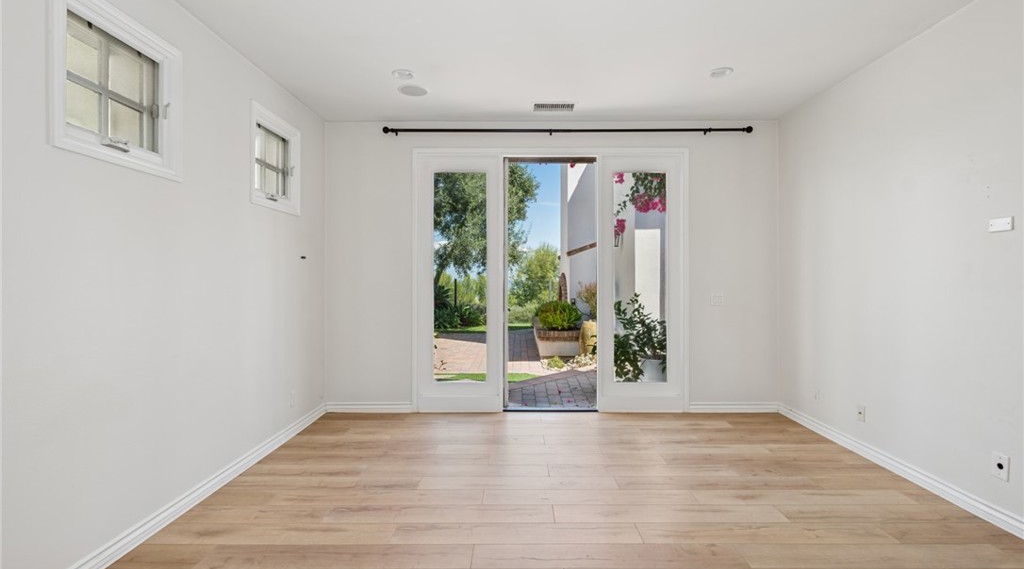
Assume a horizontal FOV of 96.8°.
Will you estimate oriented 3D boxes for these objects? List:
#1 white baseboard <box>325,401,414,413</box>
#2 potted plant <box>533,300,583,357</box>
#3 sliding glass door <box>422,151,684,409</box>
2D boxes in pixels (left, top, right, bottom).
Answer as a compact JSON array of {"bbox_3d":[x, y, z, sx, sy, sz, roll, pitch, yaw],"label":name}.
[{"bbox_3d":[-1.329,1.148,4.259,0.812,0.100,0.020,0,1,1],"label":"white baseboard"},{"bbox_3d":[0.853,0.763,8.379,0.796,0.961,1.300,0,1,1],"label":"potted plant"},{"bbox_3d":[0.361,-0.031,4.253,2.545,2.456,0.130,0,1,1],"label":"sliding glass door"}]

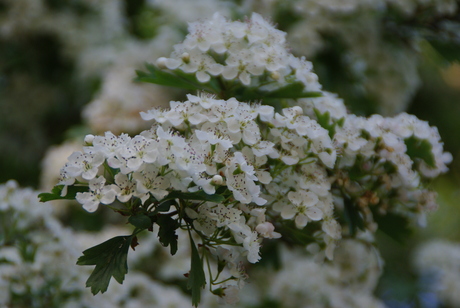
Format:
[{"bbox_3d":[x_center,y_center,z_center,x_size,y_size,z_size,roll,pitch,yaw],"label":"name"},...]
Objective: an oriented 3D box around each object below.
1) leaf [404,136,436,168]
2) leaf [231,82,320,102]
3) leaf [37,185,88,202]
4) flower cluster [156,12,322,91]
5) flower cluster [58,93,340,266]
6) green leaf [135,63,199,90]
[{"bbox_3d":[0.077,0.000,1.010,0.014,0.014,0.008,0,0,0],"label":"leaf"},{"bbox_3d":[0.019,-0.024,0.980,0.035,0.008,0.019,0,0,0],"label":"leaf"},{"bbox_3d":[-0.063,0.015,0.950,0.021,0.008,0.013,0,0,0],"label":"leaf"},{"bbox_3d":[0.004,-0.040,0.985,0.066,0.031,0.050,0,0,0],"label":"flower cluster"},{"bbox_3d":[-0.012,0.010,0.965,0.109,0.067,0.075,0,0,0],"label":"flower cluster"},{"bbox_3d":[-0.024,-0.030,0.980,0.027,0.011,0.017,0,0,0],"label":"green leaf"}]

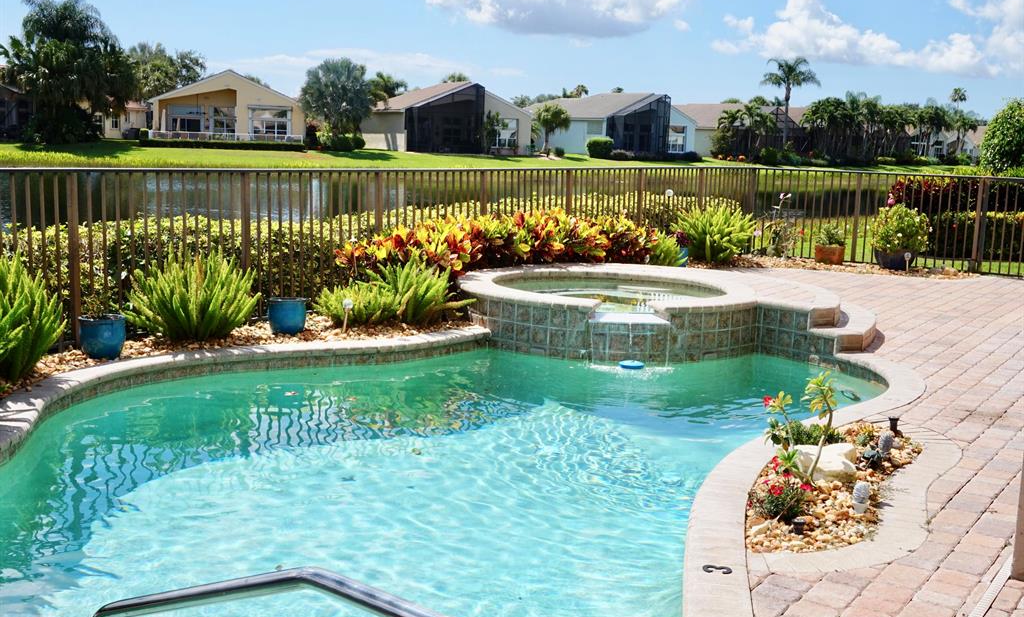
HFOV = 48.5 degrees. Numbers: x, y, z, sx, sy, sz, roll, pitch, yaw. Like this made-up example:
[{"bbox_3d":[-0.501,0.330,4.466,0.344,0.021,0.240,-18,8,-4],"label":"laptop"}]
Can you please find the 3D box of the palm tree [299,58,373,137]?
[{"bbox_3d":[-10.837,-12.623,70.000,4.495,5.458,4.495,1,9,-9],"label":"palm tree"}]

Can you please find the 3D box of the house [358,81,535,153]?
[{"bbox_3d":[-5.582,-15.776,93.863,10.600,5.600,14.000,-2,9,-20],"label":"house"}]

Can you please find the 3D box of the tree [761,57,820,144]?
[{"bbox_3d":[20.917,-15.168,86.000,4.463,7.679,4.463,4,9,13],"label":"tree"}]

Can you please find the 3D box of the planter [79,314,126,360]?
[{"bbox_3d":[-2.734,0.191,7.599,0.312,0.268,0.312,-1,10,-20],"label":"planter"}]

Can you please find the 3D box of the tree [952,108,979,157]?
[{"bbox_3d":[44.750,-17.268,112.175,2.440,4.840,2.440,5,9,21],"label":"tree"}]

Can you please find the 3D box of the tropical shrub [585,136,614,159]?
[{"bbox_3d":[5.651,-10.355,73.000,1.702,1.368,1.600,3,9,4],"label":"tropical shrub"}]

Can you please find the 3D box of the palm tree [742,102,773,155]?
[{"bbox_3d":[17.745,-12.803,82.000,2.308,4.065,2.308,4,9,12],"label":"palm tree"}]

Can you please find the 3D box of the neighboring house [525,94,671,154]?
[{"bbox_3d":[7.692,-16.477,100.947,10.200,5.400,13.500,-5,11,-36],"label":"neighboring house"}]

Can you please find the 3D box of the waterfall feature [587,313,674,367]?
[{"bbox_3d":[0.892,0.235,8.801,0.650,0.360,0.420,2,9,1],"label":"waterfall feature"}]

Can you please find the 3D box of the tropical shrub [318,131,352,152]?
[{"bbox_3d":[-10.558,-10.010,68.000,2.034,1.261,1.800,1,9,-9],"label":"tropical shrub"}]

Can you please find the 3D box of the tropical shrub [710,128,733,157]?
[{"bbox_3d":[19.914,-15.732,108.060,1.990,2.700,1.990,3,9,10],"label":"tropical shrub"}]

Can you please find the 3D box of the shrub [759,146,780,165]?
[{"bbox_3d":[21.904,-12.994,96.702,1.780,1.540,1.780,4,9,12],"label":"shrub"}]

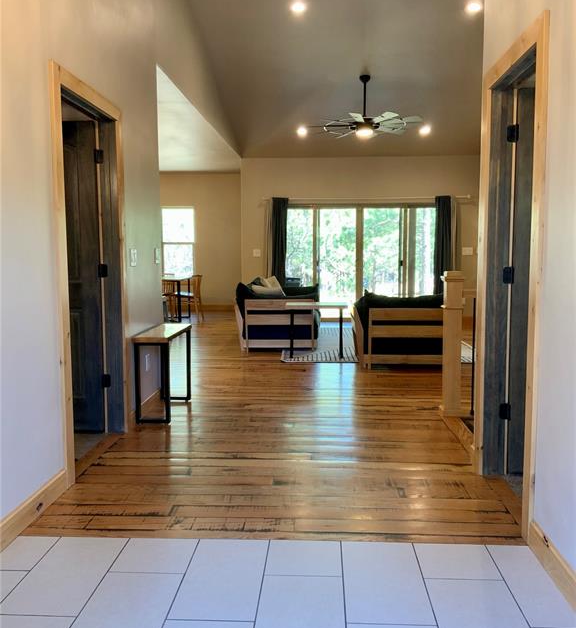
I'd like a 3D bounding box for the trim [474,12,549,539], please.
[{"bbox_3d":[1.077,-0.132,3.021,0.150,2.145,0.910,0,6,3],"label":"trim"}]

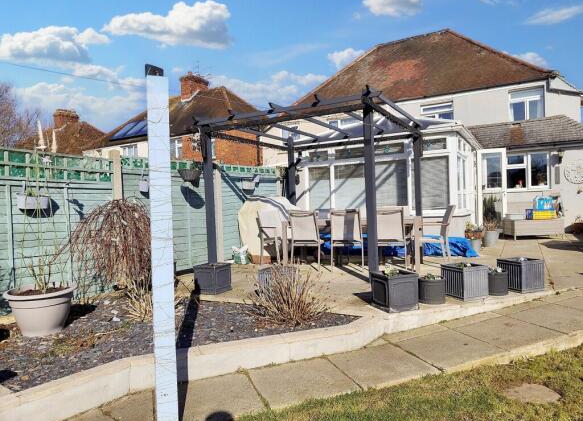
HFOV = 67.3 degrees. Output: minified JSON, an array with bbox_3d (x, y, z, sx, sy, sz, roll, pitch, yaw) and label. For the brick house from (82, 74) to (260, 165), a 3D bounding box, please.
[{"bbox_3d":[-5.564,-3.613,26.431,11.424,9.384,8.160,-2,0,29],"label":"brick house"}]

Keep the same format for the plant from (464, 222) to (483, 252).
[{"bbox_3d":[3.647,0.541,8.772,0.367,0.612,0.367,-2,0,29],"label":"plant"}]

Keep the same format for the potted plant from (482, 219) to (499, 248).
[{"bbox_3d":[4.358,0.504,9.588,0.347,0.632,0.347,-2,0,29],"label":"potted plant"}]

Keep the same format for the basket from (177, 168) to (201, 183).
[{"bbox_3d":[-1.608,-0.546,6.834,0.377,0.214,0.377,-2,0,0],"label":"basket"}]

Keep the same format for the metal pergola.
[{"bbox_3d":[0.535,-0.211,7.007,2.601,2.326,3.060,-2,0,28],"label":"metal pergola"}]

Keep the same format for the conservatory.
[{"bbox_3d":[2.405,-0.741,10.409,3.519,3.213,4.182,-2,0,29],"label":"conservatory"}]

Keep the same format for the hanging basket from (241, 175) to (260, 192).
[{"bbox_3d":[-0.885,-0.565,9.333,0.286,0.326,0.326,-2,0,29],"label":"hanging basket"}]

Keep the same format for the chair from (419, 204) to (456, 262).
[{"bbox_3d":[2.433,0.405,7.192,0.632,0.969,0.581,-2,0,30],"label":"chair"}]

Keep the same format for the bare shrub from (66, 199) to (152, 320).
[{"bbox_3d":[-1.970,0.487,4.845,1.071,1.204,1.071,-2,0,29],"label":"bare shrub"}]

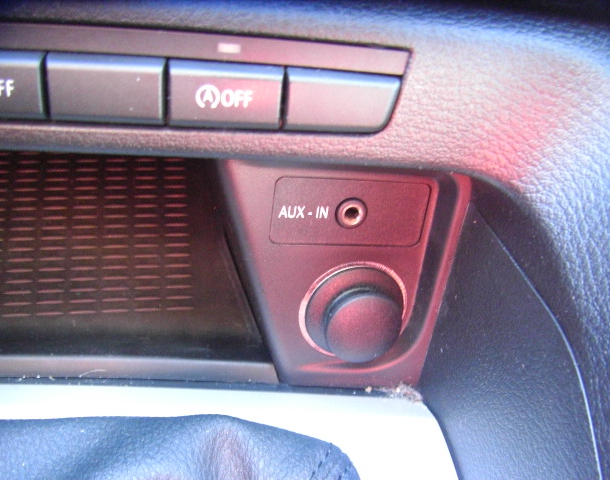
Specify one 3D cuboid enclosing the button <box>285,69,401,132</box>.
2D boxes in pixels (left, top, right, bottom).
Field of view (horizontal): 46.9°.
[{"bbox_3d":[0.009,-0.034,0.171,0.026,0.015,0.007,1,16,-10],"label":"button"}]

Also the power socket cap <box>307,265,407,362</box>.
[{"bbox_3d":[0.014,0.021,0.179,0.026,0.026,0.011,1,25,-16],"label":"power socket cap"}]

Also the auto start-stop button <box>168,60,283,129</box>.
[{"bbox_3d":[-0.019,-0.034,0.166,0.026,0.015,0.007,1,16,-10],"label":"auto start-stop button"}]

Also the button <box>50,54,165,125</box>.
[{"bbox_3d":[-0.045,-0.035,0.161,0.025,0.015,0.007,1,16,-10],"label":"button"}]

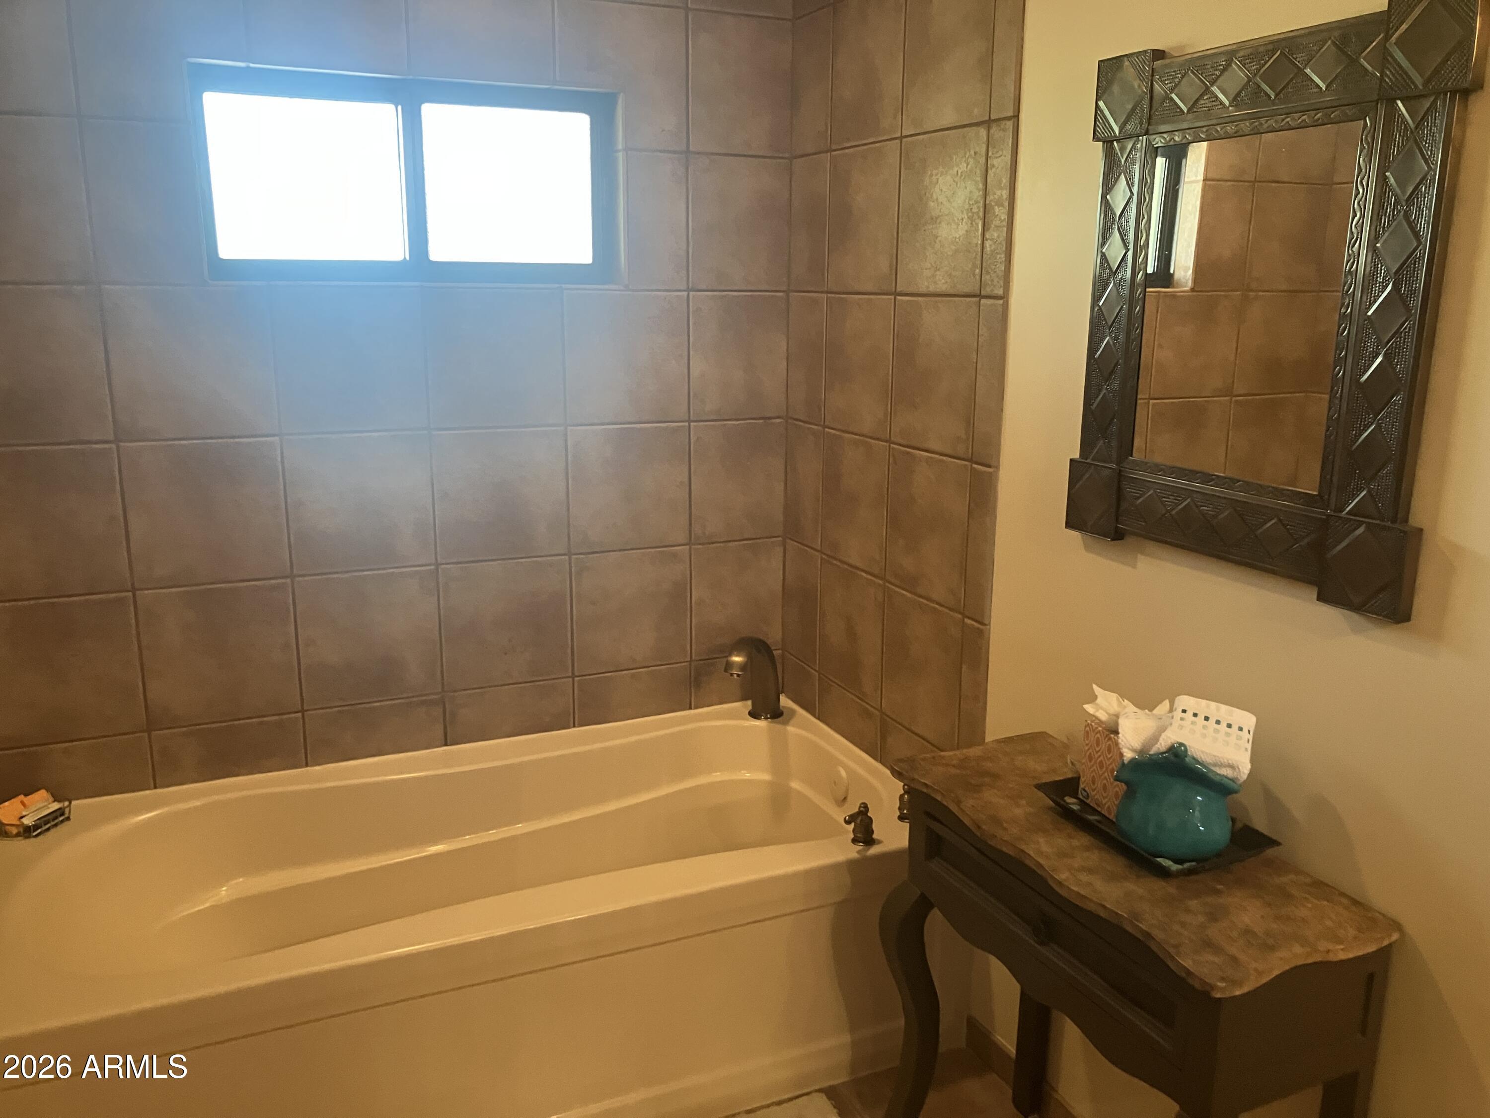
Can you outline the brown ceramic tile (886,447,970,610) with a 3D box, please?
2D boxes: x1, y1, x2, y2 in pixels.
[{"bbox_3d":[0.379,-0.068,2.491,0.010,0.304,0.306,-5,14,-23],"label":"brown ceramic tile"}]

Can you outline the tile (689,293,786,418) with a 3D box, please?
[{"bbox_3d":[-0.014,-0.502,2.966,0.263,0.305,0.010,-5,14,-24],"label":"tile"}]

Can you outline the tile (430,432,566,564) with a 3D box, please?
[{"bbox_3d":[-0.565,-0.149,2.798,0.306,0.304,0.010,-5,14,-23],"label":"tile"}]

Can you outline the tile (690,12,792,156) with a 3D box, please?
[{"bbox_3d":[-0.008,-1.107,2.825,0.263,0.305,0.010,-5,14,-24],"label":"tile"}]

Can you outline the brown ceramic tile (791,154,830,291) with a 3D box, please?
[{"bbox_3d":[0.156,-0.792,2.855,0.010,0.304,0.191,-5,14,-23],"label":"brown ceramic tile"}]

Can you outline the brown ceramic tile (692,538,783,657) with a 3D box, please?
[{"bbox_3d":[-0.019,0.103,3.105,0.256,0.304,0.010,-5,14,-23],"label":"brown ceramic tile"}]

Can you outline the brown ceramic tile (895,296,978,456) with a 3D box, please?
[{"bbox_3d":[0.382,-0.370,2.420,0.010,0.304,0.306,-5,14,-23],"label":"brown ceramic tile"}]

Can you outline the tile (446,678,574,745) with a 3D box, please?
[{"bbox_3d":[-0.579,0.373,2.964,0.310,0.123,0.010,-5,14,-23],"label":"tile"}]

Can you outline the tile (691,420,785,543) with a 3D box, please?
[{"bbox_3d":[-0.016,-0.199,3.035,0.256,0.304,0.010,-5,14,-23],"label":"tile"}]

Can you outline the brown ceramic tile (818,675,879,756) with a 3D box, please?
[{"bbox_3d":[0.251,0.381,2.904,0.010,0.126,0.302,-5,14,-24],"label":"brown ceramic tile"}]

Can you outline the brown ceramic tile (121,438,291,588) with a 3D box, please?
[{"bbox_3d":[-1.151,-0.098,2.590,0.310,0.310,0.010,-5,14,-23],"label":"brown ceramic tile"}]

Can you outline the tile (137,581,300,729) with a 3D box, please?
[{"bbox_3d":[-1.140,0.207,2.628,0.307,0.305,0.010,-5,14,-24],"label":"tile"}]

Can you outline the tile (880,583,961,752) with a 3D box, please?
[{"bbox_3d":[0.376,0.234,2.562,0.010,0.304,0.306,-5,14,-23],"label":"tile"}]

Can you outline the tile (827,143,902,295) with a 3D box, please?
[{"bbox_3d":[0.260,-0.741,2.635,0.010,0.305,0.305,-5,14,-24],"label":"tile"}]

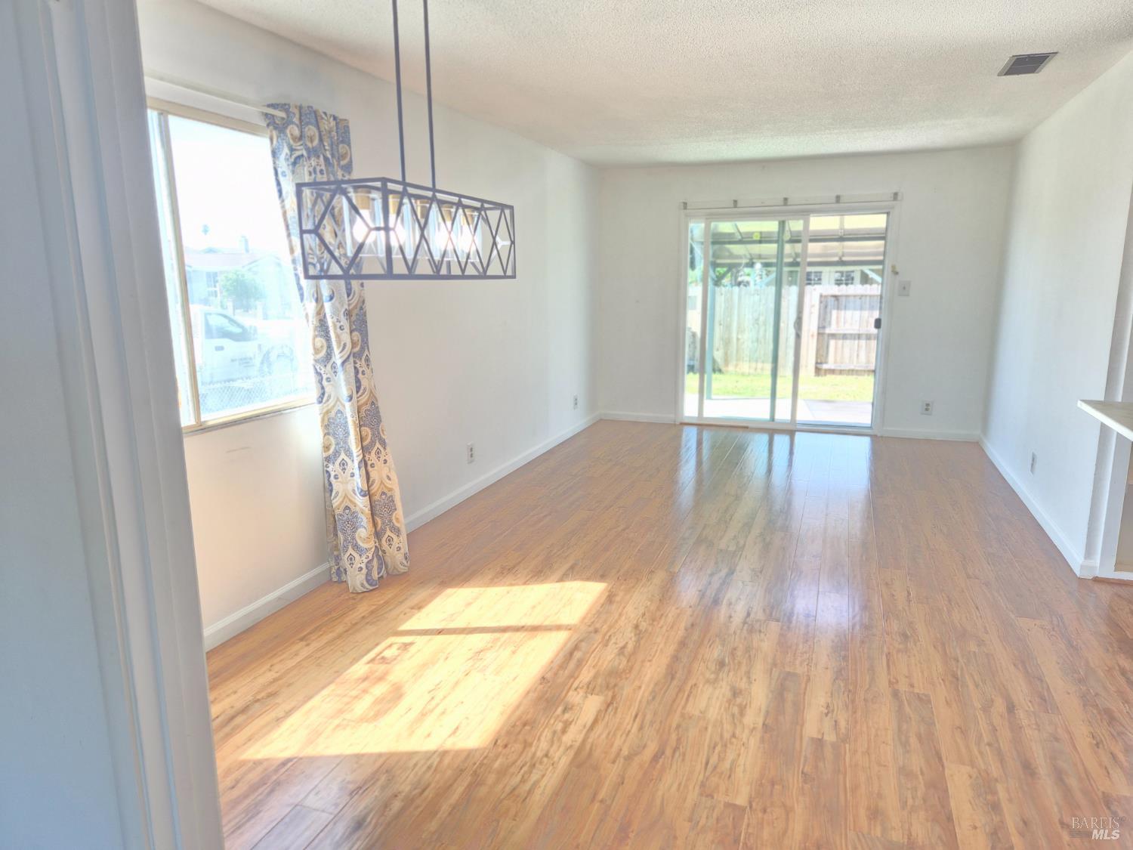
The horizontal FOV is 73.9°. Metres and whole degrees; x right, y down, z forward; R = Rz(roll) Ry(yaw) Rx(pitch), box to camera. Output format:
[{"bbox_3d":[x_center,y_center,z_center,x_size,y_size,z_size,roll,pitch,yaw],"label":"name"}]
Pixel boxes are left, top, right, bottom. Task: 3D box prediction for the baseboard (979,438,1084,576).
[{"bbox_3d":[3.025,0.409,5.078,0.016,0.083,3.087,4,12,20],"label":"baseboard"}]

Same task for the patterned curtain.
[{"bbox_3d":[-1.013,-0.294,3.405,0.290,2.152,0.540,4,12,20],"label":"patterned curtain"}]

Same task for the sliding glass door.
[{"bbox_3d":[1.949,-0.939,6.894,1.760,1.960,0.100,4,12,20],"label":"sliding glass door"}]

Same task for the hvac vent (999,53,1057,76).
[{"bbox_3d":[2.232,-1.738,3.659,0.195,0.020,0.405,4,12,20],"label":"hvac vent"}]

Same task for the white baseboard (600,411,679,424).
[{"bbox_3d":[0.722,-0.066,7.506,0.798,0.083,0.016,4,12,20],"label":"white baseboard"}]

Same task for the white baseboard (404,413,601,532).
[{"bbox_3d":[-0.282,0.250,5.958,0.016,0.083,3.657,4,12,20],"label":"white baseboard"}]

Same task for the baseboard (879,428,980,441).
[{"bbox_3d":[3.194,0.100,6.618,0.795,0.083,0.016,4,12,20],"label":"baseboard"}]

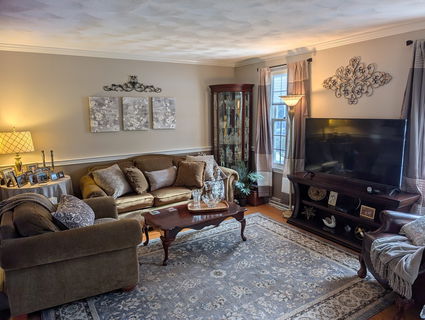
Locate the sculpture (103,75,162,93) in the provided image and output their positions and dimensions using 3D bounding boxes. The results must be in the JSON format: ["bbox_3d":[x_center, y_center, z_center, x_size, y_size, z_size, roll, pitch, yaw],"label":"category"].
[{"bbox_3d":[-1.199,-1.166,4.514,0.897,0.254,0.035,-7,11,-31],"label":"sculpture"}]

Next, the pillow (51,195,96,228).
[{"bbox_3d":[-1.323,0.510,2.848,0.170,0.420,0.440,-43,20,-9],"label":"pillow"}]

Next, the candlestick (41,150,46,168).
[{"bbox_3d":[-2.207,0.059,3.860,0.065,0.340,0.065,-7,11,-31],"label":"candlestick"}]

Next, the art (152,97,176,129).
[{"bbox_3d":[-0.784,-0.766,4.836,0.398,0.512,0.035,-7,11,-31],"label":"art"}]

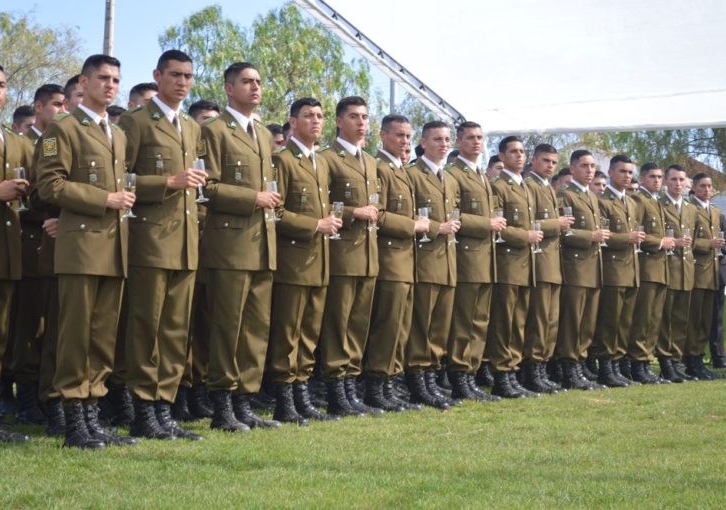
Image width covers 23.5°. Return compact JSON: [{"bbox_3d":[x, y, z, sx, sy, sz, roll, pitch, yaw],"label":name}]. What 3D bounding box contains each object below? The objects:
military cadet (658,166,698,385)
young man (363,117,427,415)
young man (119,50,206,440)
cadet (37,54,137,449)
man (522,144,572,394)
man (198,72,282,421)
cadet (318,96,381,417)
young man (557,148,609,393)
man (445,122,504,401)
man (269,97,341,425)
[{"bbox_3d":[2.611,0.145,14.480,0.500,1.782,0.380,1,-1,-29],"label":"military cadet"},{"bbox_3d":[0.195,0.039,10.365,0.420,1.749,0.520,1,0,30],"label":"young man"},{"bbox_3d":[-0.943,-0.053,8.503,0.420,1.887,0.520,1,0,34],"label":"young man"},{"bbox_3d":[-1.226,-0.022,8.015,0.420,1.796,0.520,1,0,30],"label":"cadet"},{"bbox_3d":[1.306,0.089,12.430,0.380,1.750,0.500,0,-1,32],"label":"man"},{"bbox_3d":[-0.609,-0.050,8.750,0.380,1.828,0.500,0,-2,33],"label":"man"},{"bbox_3d":[-0.052,0.003,9.832,0.420,1.794,0.520,1,0,37],"label":"cadet"},{"bbox_3d":[1.631,0.104,12.950,0.380,1.757,0.500,0,-2,35],"label":"young man"},{"bbox_3d":[0.720,0.033,11.380,0.380,1.798,0.500,0,-1,32],"label":"man"},{"bbox_3d":[-0.312,0.026,9.404,0.420,1.750,0.520,1,0,33],"label":"man"}]

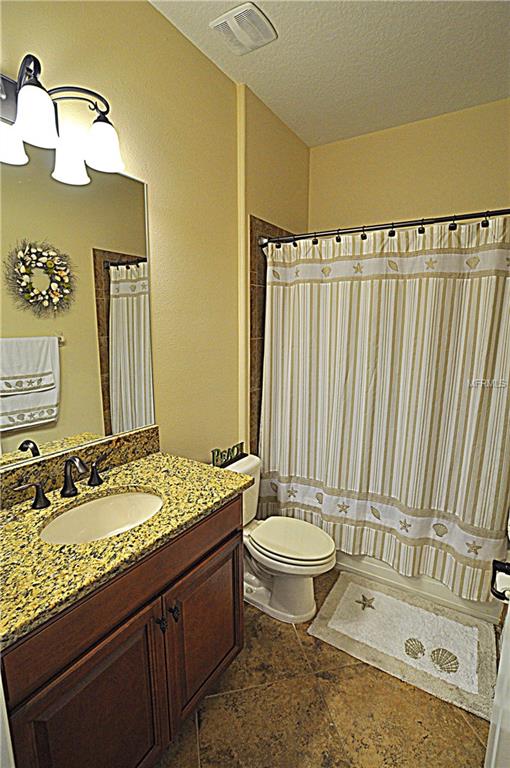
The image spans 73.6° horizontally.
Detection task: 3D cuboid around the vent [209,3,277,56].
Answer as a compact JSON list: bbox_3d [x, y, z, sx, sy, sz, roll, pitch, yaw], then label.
[{"bbox_3d":[-0.049,-1.598,1.564,0.240,0.035,0.231,6,10,33],"label":"vent"}]

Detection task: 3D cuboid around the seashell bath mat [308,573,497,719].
[{"bbox_3d":[0.700,1.190,1.633,0.745,0.020,0.485,6,10,33],"label":"seashell bath mat"}]

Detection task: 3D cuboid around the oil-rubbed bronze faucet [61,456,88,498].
[{"bbox_3d":[-0.637,0.328,1.212,0.155,0.147,0.058,6,10,33],"label":"oil-rubbed bronze faucet"}]

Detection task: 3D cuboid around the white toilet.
[{"bbox_3d":[0.064,0.803,1.791,0.730,0.730,0.420,6,10,33],"label":"white toilet"}]

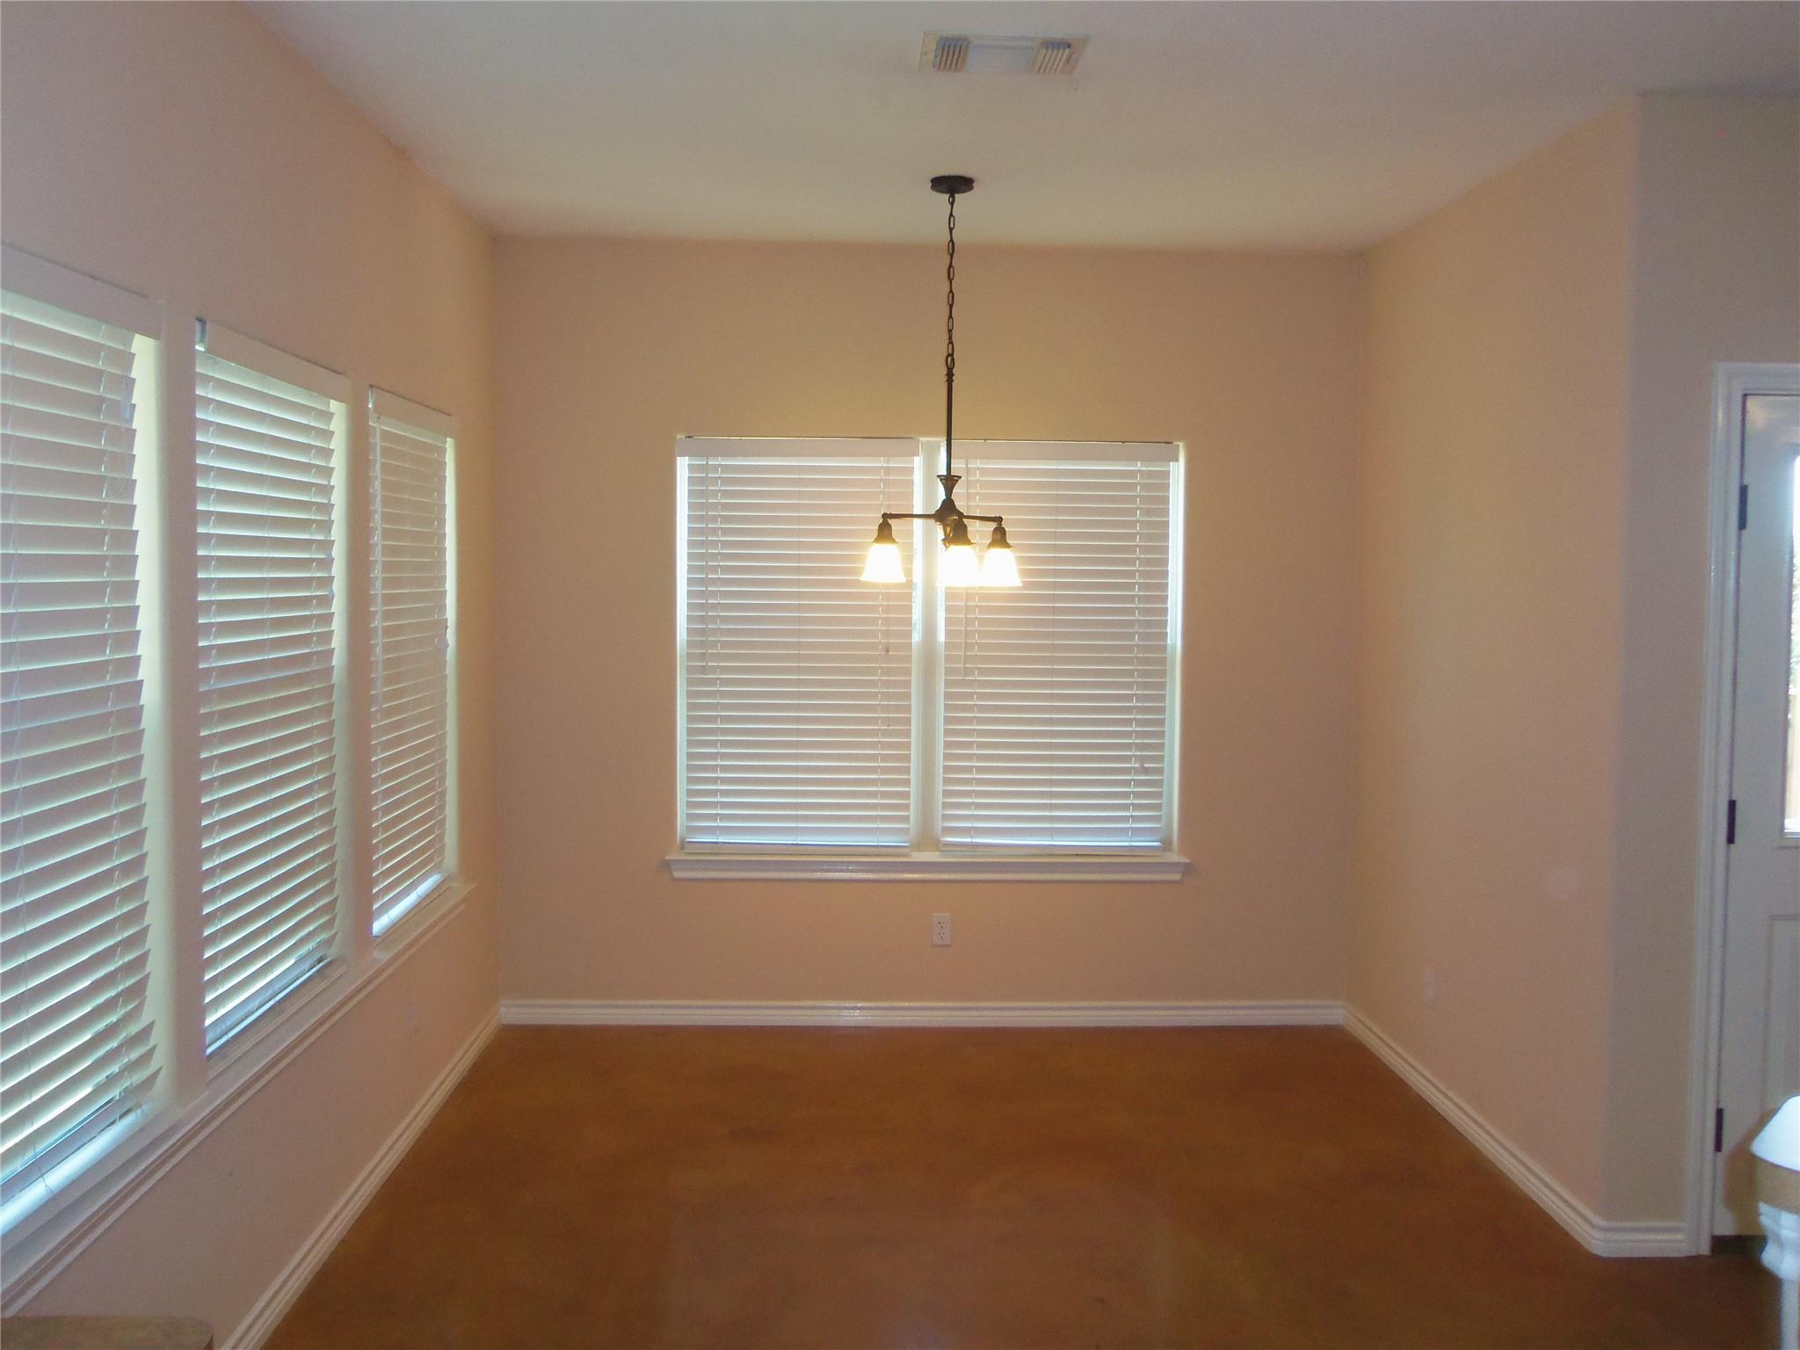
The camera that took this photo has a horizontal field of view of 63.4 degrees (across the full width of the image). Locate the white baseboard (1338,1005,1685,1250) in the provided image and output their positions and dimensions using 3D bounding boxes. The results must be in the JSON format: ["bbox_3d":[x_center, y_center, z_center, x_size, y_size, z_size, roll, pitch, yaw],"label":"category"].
[{"bbox_3d":[1.752,1.294,4.394,0.225,0.090,1.793,0,4,-2],"label":"white baseboard"}]

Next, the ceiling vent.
[{"bbox_3d":[0.221,-1.349,3.166,0.348,0.022,0.240,0,4,-2],"label":"ceiling vent"}]

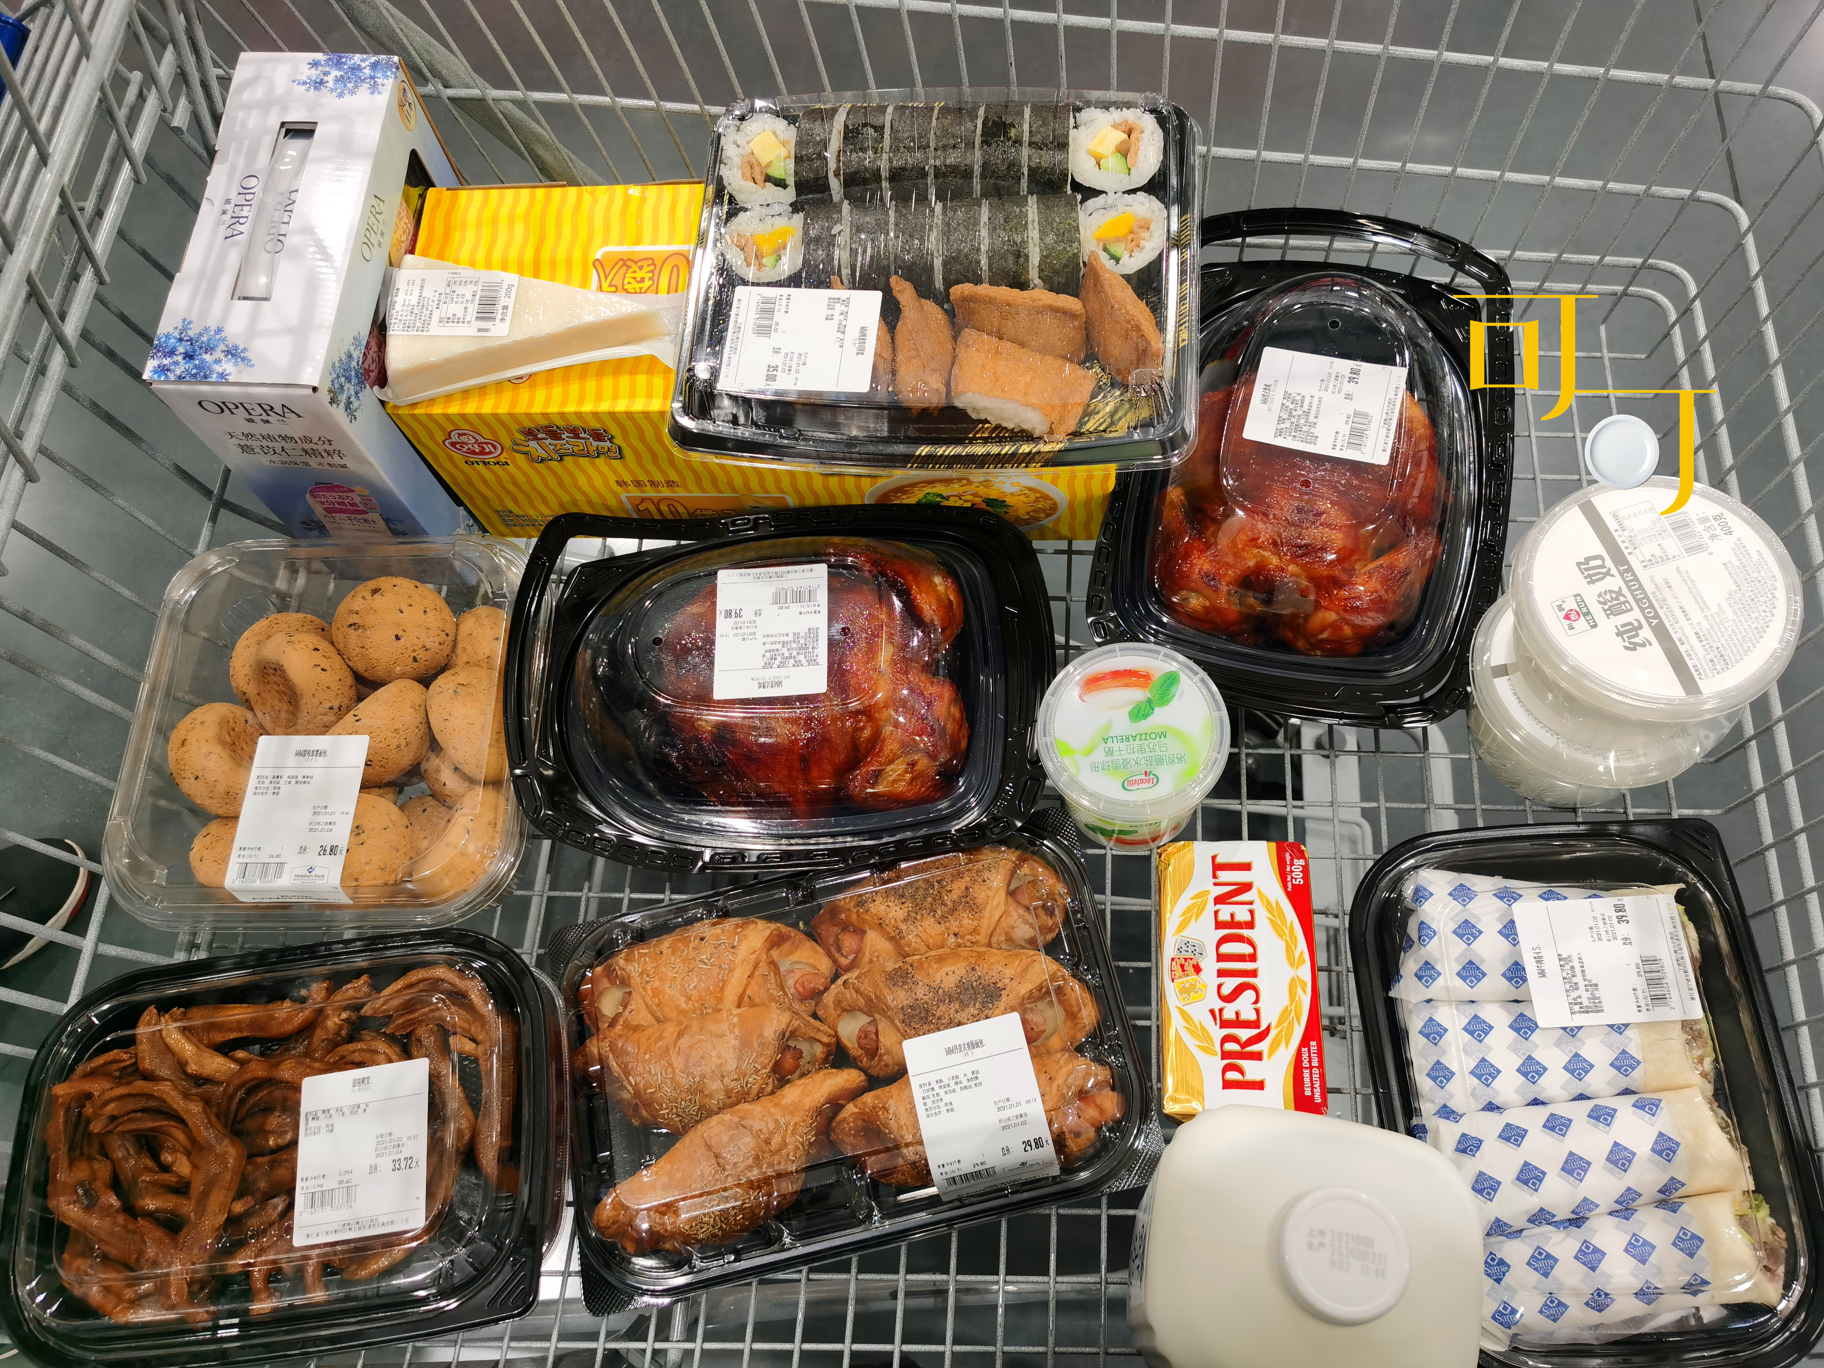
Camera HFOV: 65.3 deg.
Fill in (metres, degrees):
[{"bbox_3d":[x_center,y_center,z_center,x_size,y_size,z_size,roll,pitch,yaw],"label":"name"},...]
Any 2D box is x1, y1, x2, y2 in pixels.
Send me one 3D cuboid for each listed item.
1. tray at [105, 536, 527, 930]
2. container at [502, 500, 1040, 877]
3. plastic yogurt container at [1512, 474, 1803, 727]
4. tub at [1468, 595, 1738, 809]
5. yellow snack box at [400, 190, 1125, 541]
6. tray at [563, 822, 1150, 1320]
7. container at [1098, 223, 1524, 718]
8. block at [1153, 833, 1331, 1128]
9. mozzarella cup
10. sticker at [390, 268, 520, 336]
[{"bbox_3d":[-0.323,0.037,0.814,0.214,0.102,0.217,0,68,6],"label":"tray"},{"bbox_3d":[-0.074,0.000,0.796,0.309,0.118,0.211,-2,68,5],"label":"container"},{"bbox_3d":[0.372,-0.034,0.734,0.135,0.061,0.135,0,68,6],"label":"plastic yogurt container"},{"bbox_3d":[0.369,0.002,0.783,0.135,0.060,0.135,0,68,6],"label":"tub"},{"bbox_3d":[-0.078,-0.189,0.854,0.397,0.152,0.153,0,68,6],"label":"yellow snack box"},{"bbox_3d":[-0.036,0.195,0.743,0.283,0.065,0.197,-13,68,0],"label":"tray"},{"bbox_3d":[0.226,-0.132,0.818,0.209,0.120,0.317,9,69,9],"label":"container"},{"bbox_3d":[0.169,0.159,0.745,0.075,0.050,0.137,2,68,7],"label":"block"},{"bbox_3d":[0.121,0.036,0.792,0.100,0.063,0.100,0,68,6],"label":"mozzarella cup"},{"bbox_3d":[-0.246,-0.203,0.759,0.073,0.003,0.041,5,69,7],"label":"sticker"}]

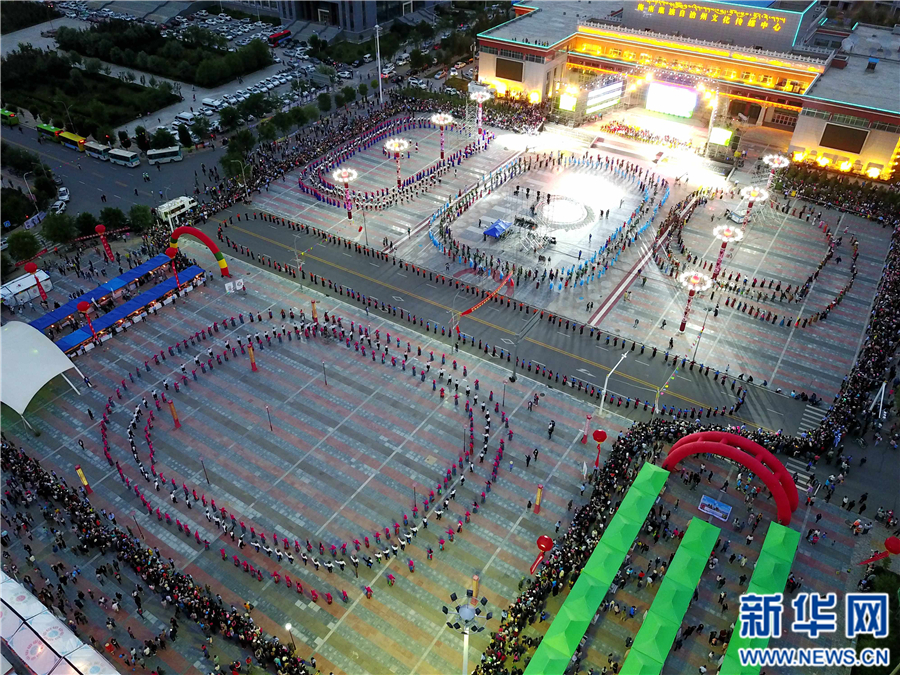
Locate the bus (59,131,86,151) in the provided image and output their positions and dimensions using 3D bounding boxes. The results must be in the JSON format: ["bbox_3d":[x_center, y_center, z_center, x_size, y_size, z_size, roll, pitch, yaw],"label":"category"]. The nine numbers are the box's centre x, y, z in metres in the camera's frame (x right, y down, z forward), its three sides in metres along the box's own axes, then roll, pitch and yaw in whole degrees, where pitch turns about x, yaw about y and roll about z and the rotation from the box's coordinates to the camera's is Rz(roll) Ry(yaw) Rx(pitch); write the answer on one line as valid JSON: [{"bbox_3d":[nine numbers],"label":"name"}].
[{"bbox_3d":[-88.100,-45.723,158.231,8.200,2.850,2.250,21,43,26],"label":"bus"}]

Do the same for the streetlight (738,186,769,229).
[{"bbox_3d":[53.396,-21.860,121.555,4.500,9.600,4.500,22,43,25],"label":"streetlight"}]

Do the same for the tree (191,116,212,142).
[{"bbox_3d":[-57.891,-48.619,157.684,4.652,6.015,4.652,22,44,26],"label":"tree"}]

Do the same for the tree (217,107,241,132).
[{"bbox_3d":[-52.796,-52.750,162.947,5.511,5.856,5.511,0,38,0],"label":"tree"}]

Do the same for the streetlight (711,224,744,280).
[{"bbox_3d":[43.578,-13.276,108.353,4.350,9.500,4.350,22,44,26],"label":"streetlight"}]

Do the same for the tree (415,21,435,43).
[{"bbox_3d":[-8.510,-102.507,226.954,6.600,7.000,6.600,0,38,0],"label":"tree"}]

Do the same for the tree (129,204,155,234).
[{"bbox_3d":[-56.775,-21.776,124.502,4.500,5.500,4.500,22,43,26],"label":"tree"}]

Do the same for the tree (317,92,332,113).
[{"bbox_3d":[-31.899,-59.962,172.473,3.780,4.899,3.780,0,38,0],"label":"tree"}]

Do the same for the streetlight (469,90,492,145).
[{"bbox_3d":[7.268,-52.460,159.174,4.400,10.300,4.400,22,43,26],"label":"streetlight"}]

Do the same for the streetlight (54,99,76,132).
[{"bbox_3d":[-88.079,-50.004,156.759,0.400,10.000,3.900,22,44,26],"label":"streetlight"}]

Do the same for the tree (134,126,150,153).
[{"bbox_3d":[-69.442,-44.985,153.136,3.155,6.208,3.155,22,44,26],"label":"tree"}]

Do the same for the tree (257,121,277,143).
[{"bbox_3d":[-42.034,-47.101,155.491,4.200,5.400,4.200,0,39,0],"label":"tree"}]

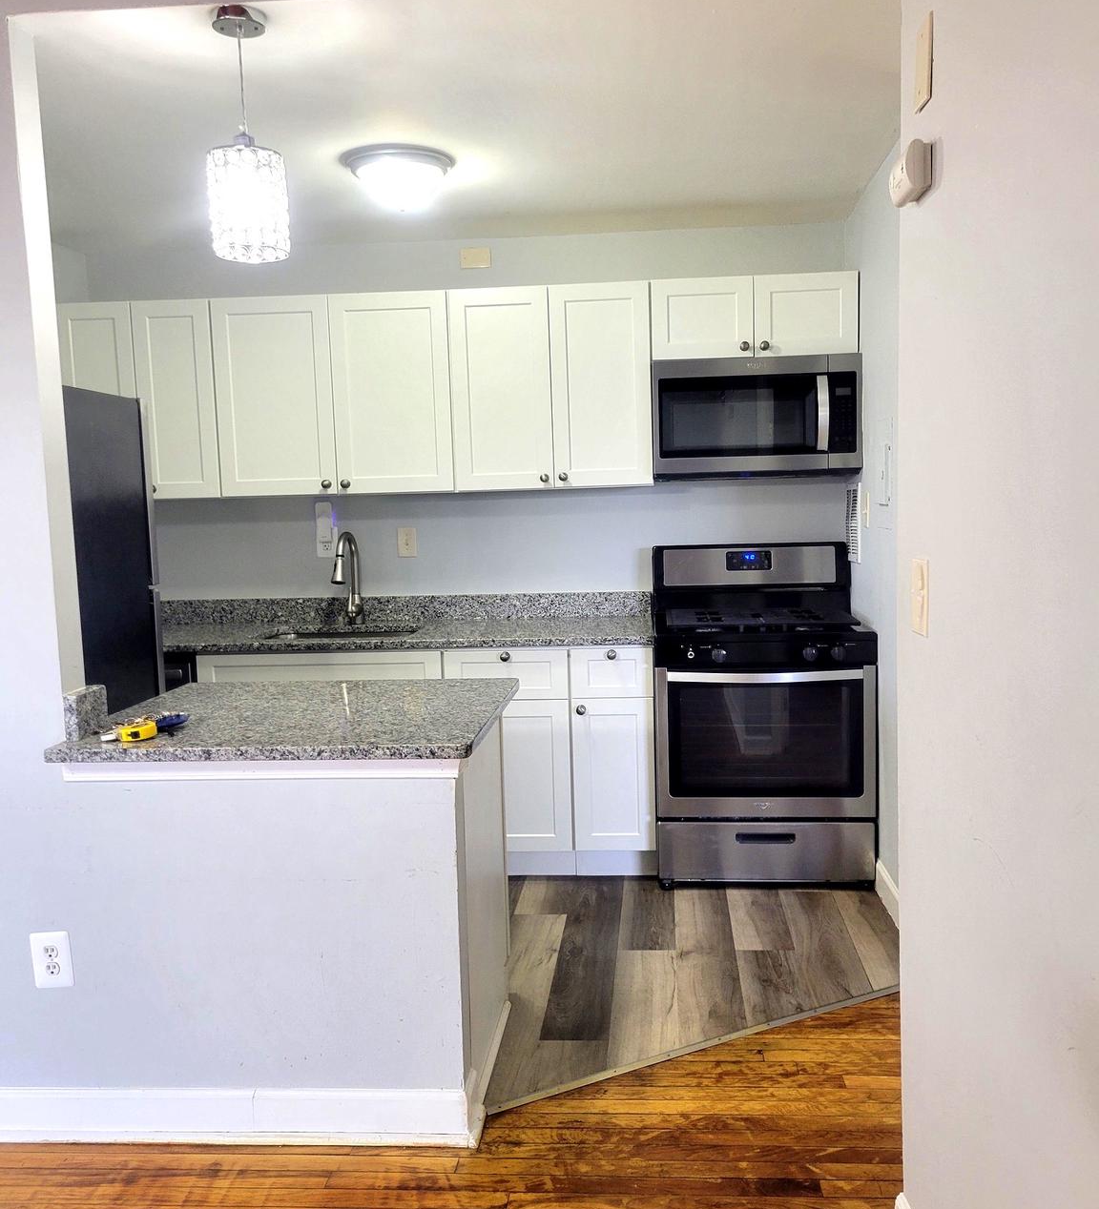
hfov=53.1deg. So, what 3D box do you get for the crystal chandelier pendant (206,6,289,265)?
[{"bbox_3d":[-0.654,-1.005,2.361,0.176,0.500,0.176,-1,6,6],"label":"crystal chandelier pendant"}]

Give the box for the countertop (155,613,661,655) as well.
[{"bbox_3d":[-0.692,0.118,4.307,2.200,0.031,0.648,-1,6,5],"label":"countertop"}]

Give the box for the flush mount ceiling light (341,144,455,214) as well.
[{"bbox_3d":[-0.457,-1.270,3.326,0.344,0.145,0.344,-1,6,5],"label":"flush mount ceiling light"}]

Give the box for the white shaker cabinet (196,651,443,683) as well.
[{"bbox_3d":[-0.804,0.563,4.365,0.923,0.872,0.612,-1,6,6],"label":"white shaker cabinet"}]

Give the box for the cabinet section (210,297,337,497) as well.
[{"bbox_3d":[-1.050,-0.815,4.408,0.465,0.757,0.320,-1,6,4],"label":"cabinet section"}]

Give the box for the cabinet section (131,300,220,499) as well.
[{"bbox_3d":[-1.439,-0.807,4.438,0.316,0.757,0.320,-1,6,4],"label":"cabinet section"}]

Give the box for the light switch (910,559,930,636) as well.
[{"bbox_3d":[0.624,-0.011,1.874,0.015,0.124,0.083,-1,6,4],"label":"light switch"}]

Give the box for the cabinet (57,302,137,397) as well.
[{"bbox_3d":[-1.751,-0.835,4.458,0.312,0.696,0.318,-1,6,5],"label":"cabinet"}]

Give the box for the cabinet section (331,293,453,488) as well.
[{"bbox_3d":[-0.590,-0.823,4.372,0.456,0.757,0.320,-1,6,4],"label":"cabinet section"}]

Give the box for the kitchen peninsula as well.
[{"bbox_3d":[-0.578,0.708,2.762,0.925,0.905,0.810,-1,6,4],"label":"kitchen peninsula"}]

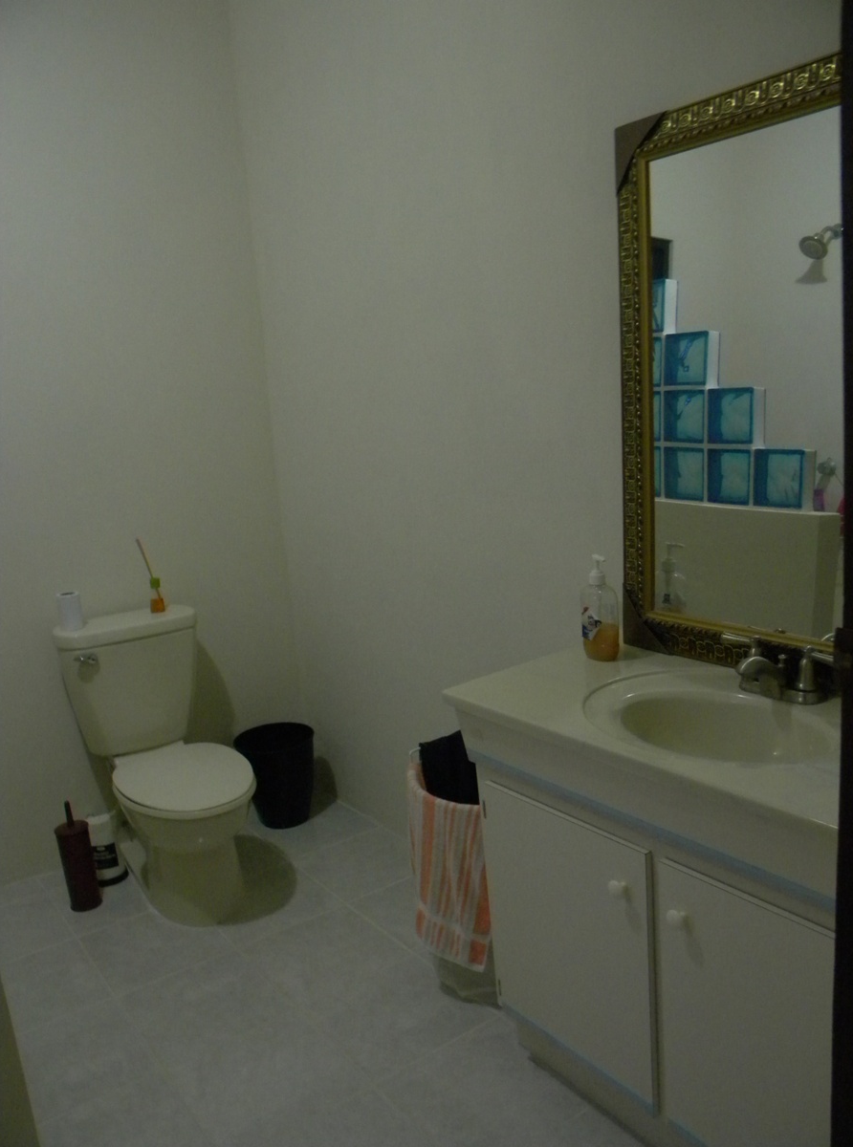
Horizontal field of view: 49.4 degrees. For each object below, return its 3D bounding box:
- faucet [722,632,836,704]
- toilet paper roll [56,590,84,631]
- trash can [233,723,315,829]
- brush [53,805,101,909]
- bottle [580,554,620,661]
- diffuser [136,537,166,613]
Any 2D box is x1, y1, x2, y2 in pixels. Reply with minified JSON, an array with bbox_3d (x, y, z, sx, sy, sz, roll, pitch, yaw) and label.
[{"bbox_3d":[0.586,0.172,1.602,0.140,0.097,0.240,-11,12,-35],"label":"faucet"},{"bbox_3d":[-1.102,0.121,2.877,0.069,0.109,0.069,-11,12,-35],"label":"toilet paper roll"},{"bbox_3d":[-0.517,0.720,3.264,0.275,0.304,0.275,-4,10,1],"label":"trash can"},{"bbox_3d":[-1.035,0.830,2.759,0.097,0.334,0.097,-11,12,-35],"label":"brush"},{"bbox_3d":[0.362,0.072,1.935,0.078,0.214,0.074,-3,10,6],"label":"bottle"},{"bbox_3d":[-0.904,0.007,3.046,0.075,0.243,0.055,-11,12,-35],"label":"diffuser"}]

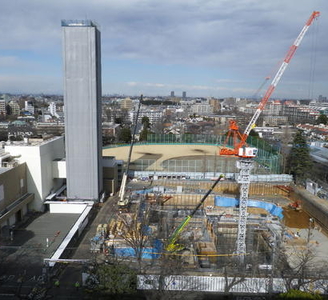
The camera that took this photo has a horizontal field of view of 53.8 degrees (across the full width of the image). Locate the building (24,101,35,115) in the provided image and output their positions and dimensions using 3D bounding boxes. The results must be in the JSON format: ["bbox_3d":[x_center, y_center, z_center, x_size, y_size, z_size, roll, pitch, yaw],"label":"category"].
[{"bbox_3d":[-228.940,-70.090,551.520,14.000,24.500,14.000,-2,10,-14],"label":"building"}]

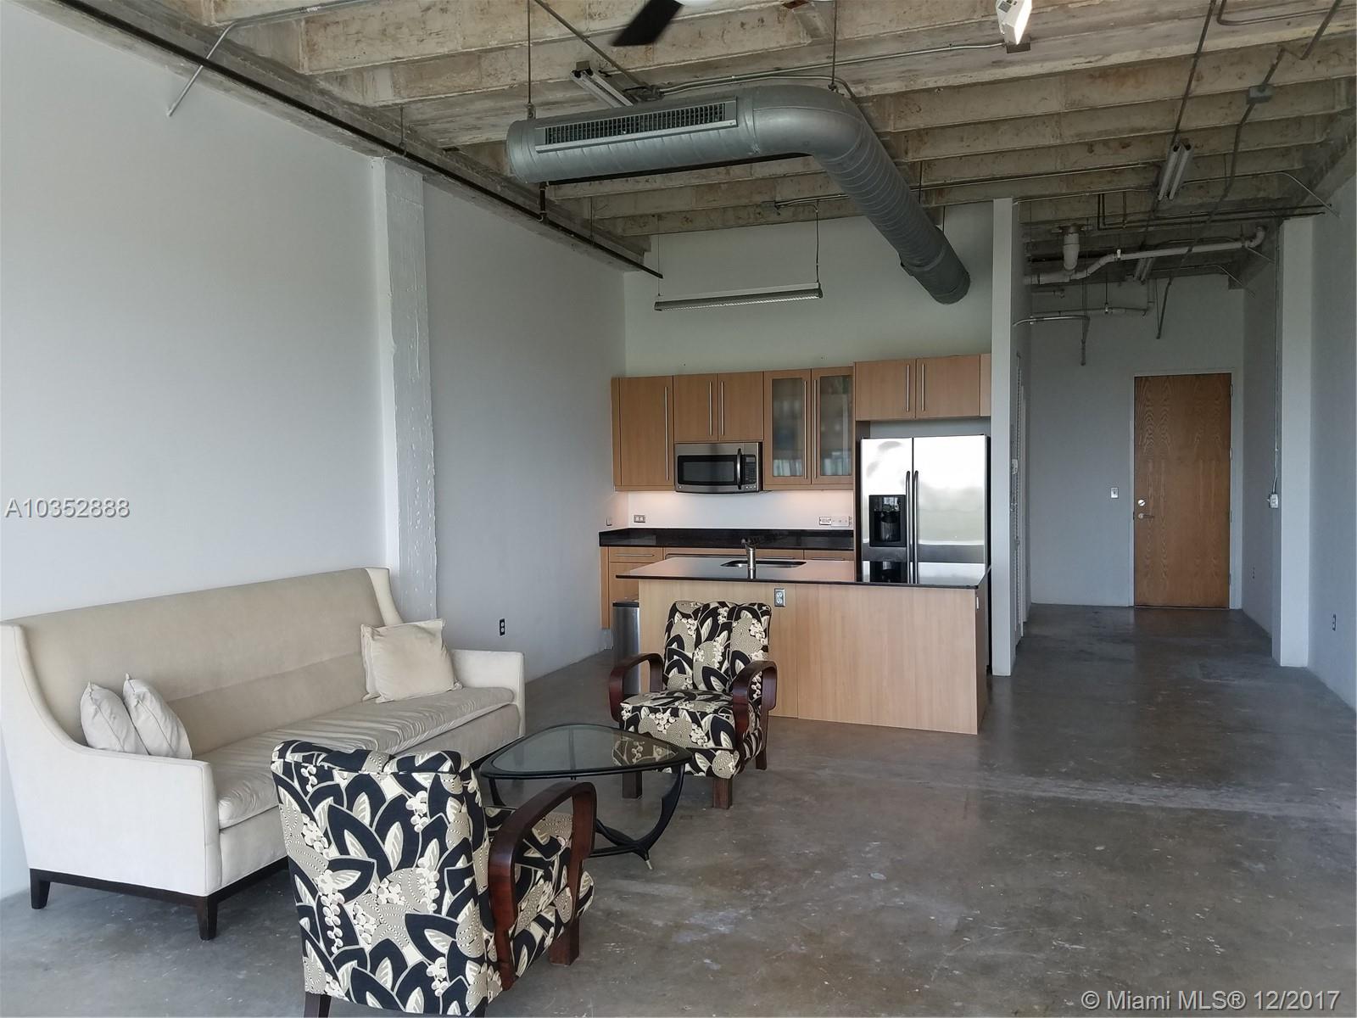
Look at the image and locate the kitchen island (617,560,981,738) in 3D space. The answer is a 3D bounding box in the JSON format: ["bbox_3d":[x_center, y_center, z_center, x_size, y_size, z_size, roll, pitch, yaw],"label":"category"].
[{"bbox_3d":[0.801,0.827,6.318,2.108,0.899,1.055,0,3,21],"label":"kitchen island"}]

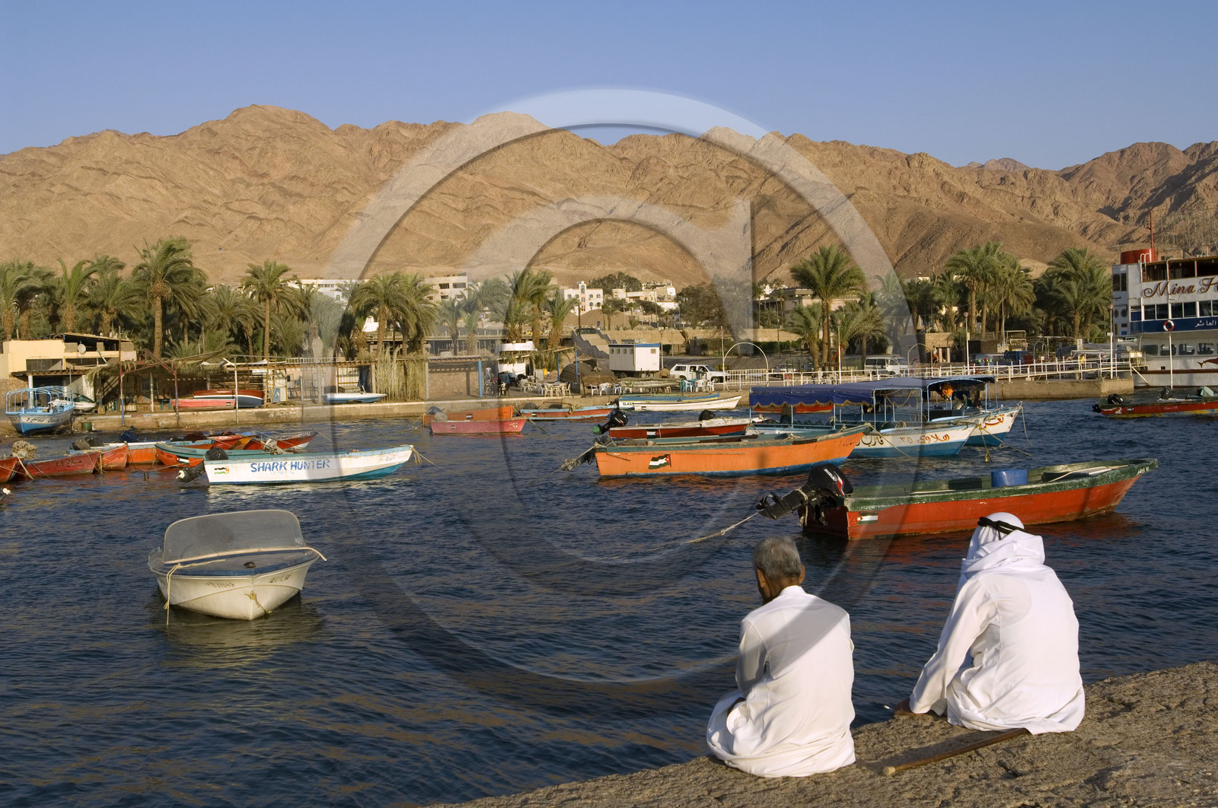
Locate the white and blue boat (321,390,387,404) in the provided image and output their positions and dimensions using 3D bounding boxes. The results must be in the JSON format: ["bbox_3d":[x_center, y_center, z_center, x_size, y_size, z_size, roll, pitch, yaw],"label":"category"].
[{"bbox_3d":[-13.328,-0.428,69.017,3.400,0.720,1.500,-1,2,-20],"label":"white and blue boat"}]

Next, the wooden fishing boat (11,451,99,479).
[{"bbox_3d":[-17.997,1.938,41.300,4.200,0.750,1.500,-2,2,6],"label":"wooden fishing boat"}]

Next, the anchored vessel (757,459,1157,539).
[{"bbox_3d":[5.468,1.301,19.712,7.350,1.100,1.600,-2,2,-24],"label":"anchored vessel"}]

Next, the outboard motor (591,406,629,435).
[{"bbox_3d":[0.036,0.632,50.000,0.800,1.350,0.450,39,0,0],"label":"outboard motor"}]

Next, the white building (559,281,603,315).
[{"bbox_3d":[-9.624,-38.151,476.000,14.000,12.000,12.000,-2,2,-8],"label":"white building"}]

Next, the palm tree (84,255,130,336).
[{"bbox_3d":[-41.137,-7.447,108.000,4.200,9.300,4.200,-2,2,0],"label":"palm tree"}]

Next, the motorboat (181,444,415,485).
[{"bbox_3d":[-6.929,1.422,29.452,5.150,0.870,1.400,-1,2,0],"label":"motorboat"}]

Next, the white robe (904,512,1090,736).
[{"bbox_3d":[1.577,0.898,5.389,0.580,0.890,0.620,-1,2,-27],"label":"white robe"}]

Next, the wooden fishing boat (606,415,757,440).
[{"bbox_3d":[2.768,0.781,44.640,5.350,0.850,1.600,-1,2,0],"label":"wooden fishing boat"}]

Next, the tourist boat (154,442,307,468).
[{"bbox_3d":[-12.517,1.712,43.500,5.100,0.950,1.700,-2,2,20],"label":"tourist boat"}]

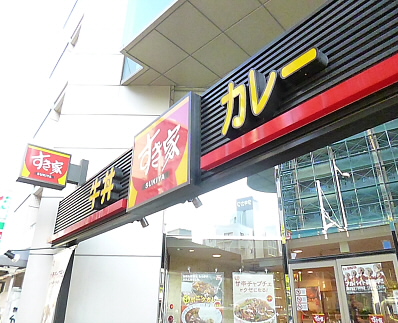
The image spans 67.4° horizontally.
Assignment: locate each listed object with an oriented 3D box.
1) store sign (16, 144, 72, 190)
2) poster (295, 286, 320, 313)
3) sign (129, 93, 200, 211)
[{"bbox_3d":[-2.791,0.116,5.398,0.750,0.620,0.230,18,-29,-35],"label":"store sign"},{"bbox_3d":[2.097,2.660,5.738,0.020,0.410,0.480,21,-31,-40],"label":"poster"},{"bbox_3d":[-0.373,-0.044,3.067,0.120,0.930,1.140,18,-29,-35],"label":"sign"}]

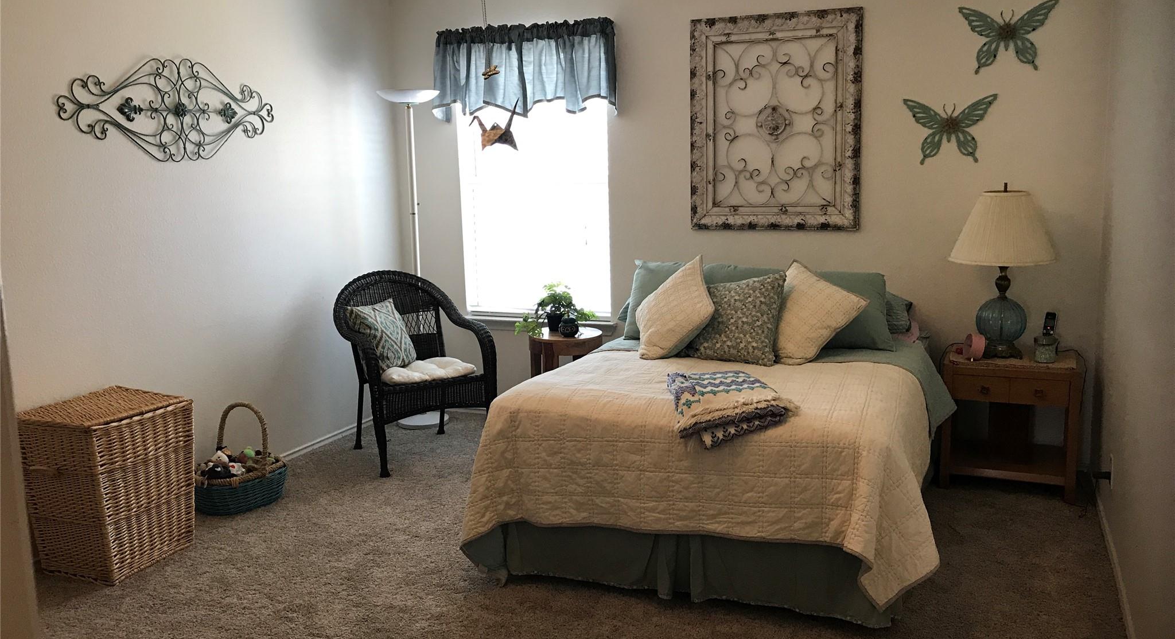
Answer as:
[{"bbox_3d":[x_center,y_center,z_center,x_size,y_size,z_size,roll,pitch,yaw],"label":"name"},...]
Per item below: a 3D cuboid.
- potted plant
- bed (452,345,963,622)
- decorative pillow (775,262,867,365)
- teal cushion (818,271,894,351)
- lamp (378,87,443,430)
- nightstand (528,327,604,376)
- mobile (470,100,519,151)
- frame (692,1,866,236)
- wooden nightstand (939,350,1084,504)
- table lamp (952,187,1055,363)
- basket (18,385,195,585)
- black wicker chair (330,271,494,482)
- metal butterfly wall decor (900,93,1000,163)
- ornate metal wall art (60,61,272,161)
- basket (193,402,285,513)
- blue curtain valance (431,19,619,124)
[{"bbox_3d":[-0.159,-0.056,4.903,0.400,0.270,0.340,3,11,24],"label":"potted plant"},{"bbox_3d":[0.689,0.515,4.124,1.591,0.648,1.925,3,11,24],"label":"bed"},{"bbox_3d":[0.985,-0.001,4.280,0.425,0.395,0.152,35,-10,33],"label":"decorative pillow"},{"bbox_3d":[1.130,-0.063,4.547,0.669,0.425,0.162,3,-17,24],"label":"teal cushion"},{"bbox_3d":[-0.954,-0.316,5.229,0.345,1.835,0.345,3,11,24],"label":"lamp"},{"bbox_3d":[-0.111,0.370,5.260,0.405,0.588,0.405,3,11,24],"label":"nightstand"},{"bbox_3d":[-0.283,-0.590,2.887,0.132,0.150,0.096,3,11,25],"label":"mobile"},{"bbox_3d":[0.882,-0.928,4.518,0.813,1.010,0.040,3,11,24],"label":"frame"},{"bbox_3d":[1.933,0.474,4.360,0.578,0.587,0.365,3,11,24],"label":"wooden nightstand"},{"bbox_3d":[1.771,-0.203,4.037,0.415,0.742,0.415,3,11,24],"label":"table lamp"},{"bbox_3d":[-1.783,0.620,3.604,0.400,0.590,0.420,3,11,24],"label":"basket"},{"bbox_3d":[-0.950,0.248,5.048,0.669,0.942,0.709,-7,11,-29],"label":"black wicker chair"},{"bbox_3d":[1.698,-0.890,4.479,0.415,0.309,0.030,3,11,24],"label":"metal butterfly wall decor"},{"bbox_3d":[-1.725,-0.882,4.015,0.045,0.430,1.150,3,11,24],"label":"ornate metal wall art"},{"bbox_3d":[-1.526,0.587,4.177,0.330,0.440,0.395,3,11,24],"label":"basket"},{"bbox_3d":[-0.349,-1.289,4.964,1.060,0.475,0.100,3,11,24],"label":"blue curtain valance"}]

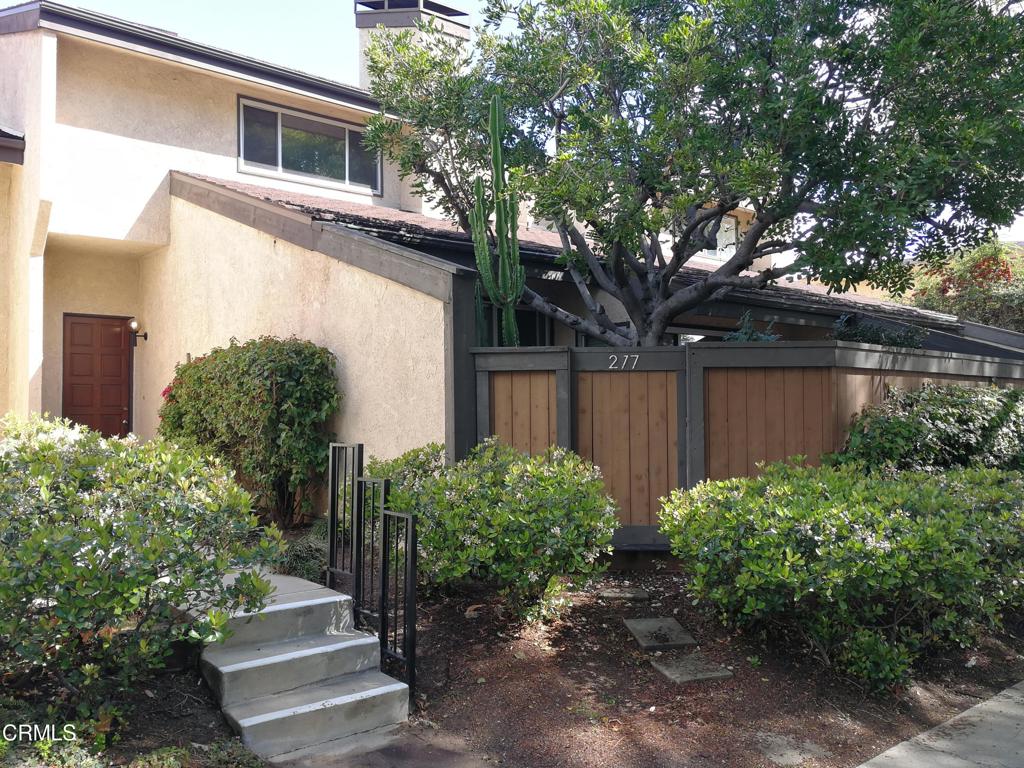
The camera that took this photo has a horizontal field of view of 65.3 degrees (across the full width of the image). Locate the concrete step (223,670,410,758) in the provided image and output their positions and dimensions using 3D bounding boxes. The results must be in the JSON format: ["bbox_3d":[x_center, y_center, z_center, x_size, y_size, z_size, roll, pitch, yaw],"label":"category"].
[{"bbox_3d":[-0.983,1.667,4.036,0.853,0.193,0.262,0,-1,-38],"label":"concrete step"}]

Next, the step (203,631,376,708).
[{"bbox_3d":[-1.147,1.481,4.219,0.849,0.187,0.242,0,-1,-38],"label":"step"}]

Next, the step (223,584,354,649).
[{"bbox_3d":[-1.320,1.298,4.402,0.800,0.186,0.310,0,-1,-38],"label":"step"}]

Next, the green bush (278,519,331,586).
[{"bbox_3d":[-1.410,1.133,5.400,0.380,0.340,0.400,0,-1,-41],"label":"green bush"}]

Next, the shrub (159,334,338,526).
[{"bbox_3d":[-2.556,0.463,7.666,0.980,1.653,2.042,0,-1,-41],"label":"shrub"}]

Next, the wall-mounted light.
[{"bbox_3d":[-5.412,-0.737,11.552,0.240,0.393,0.140,0,-1,-41],"label":"wall-mounted light"}]

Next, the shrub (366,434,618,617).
[{"bbox_3d":[-0.114,0.928,5.200,1.520,1.080,1.150,0,-1,0],"label":"shrub"}]

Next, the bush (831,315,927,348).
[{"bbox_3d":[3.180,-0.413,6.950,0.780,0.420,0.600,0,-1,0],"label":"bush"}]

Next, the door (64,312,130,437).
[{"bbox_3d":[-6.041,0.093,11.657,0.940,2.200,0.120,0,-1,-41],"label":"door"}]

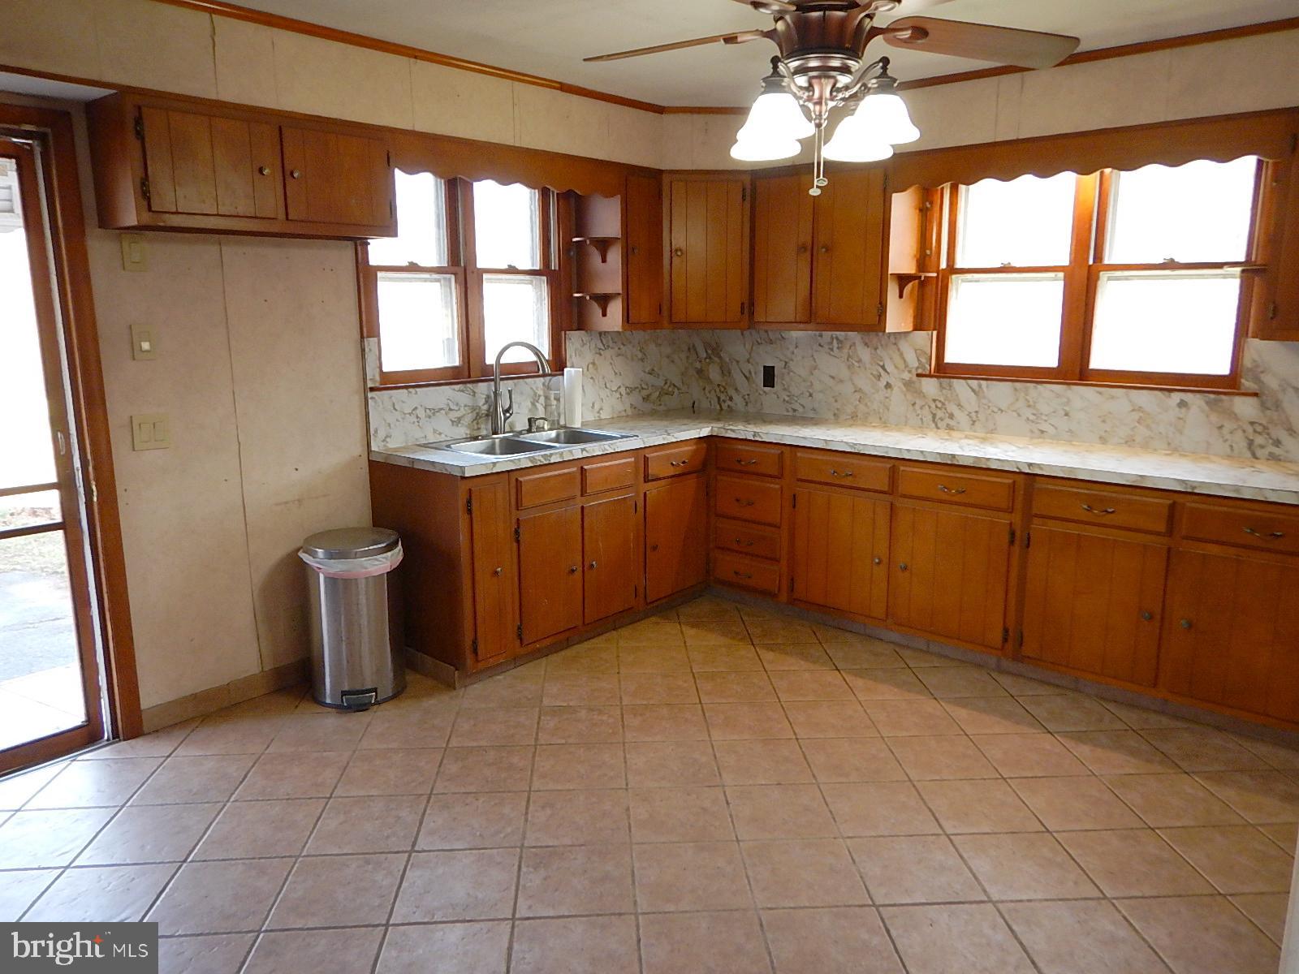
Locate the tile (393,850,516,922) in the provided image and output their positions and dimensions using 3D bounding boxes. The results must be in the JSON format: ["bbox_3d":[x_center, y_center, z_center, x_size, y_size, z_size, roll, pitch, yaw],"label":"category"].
[{"bbox_3d":[-0.503,1.060,2.396,0.302,0.010,0.302,-1,11,-3],"label":"tile"}]

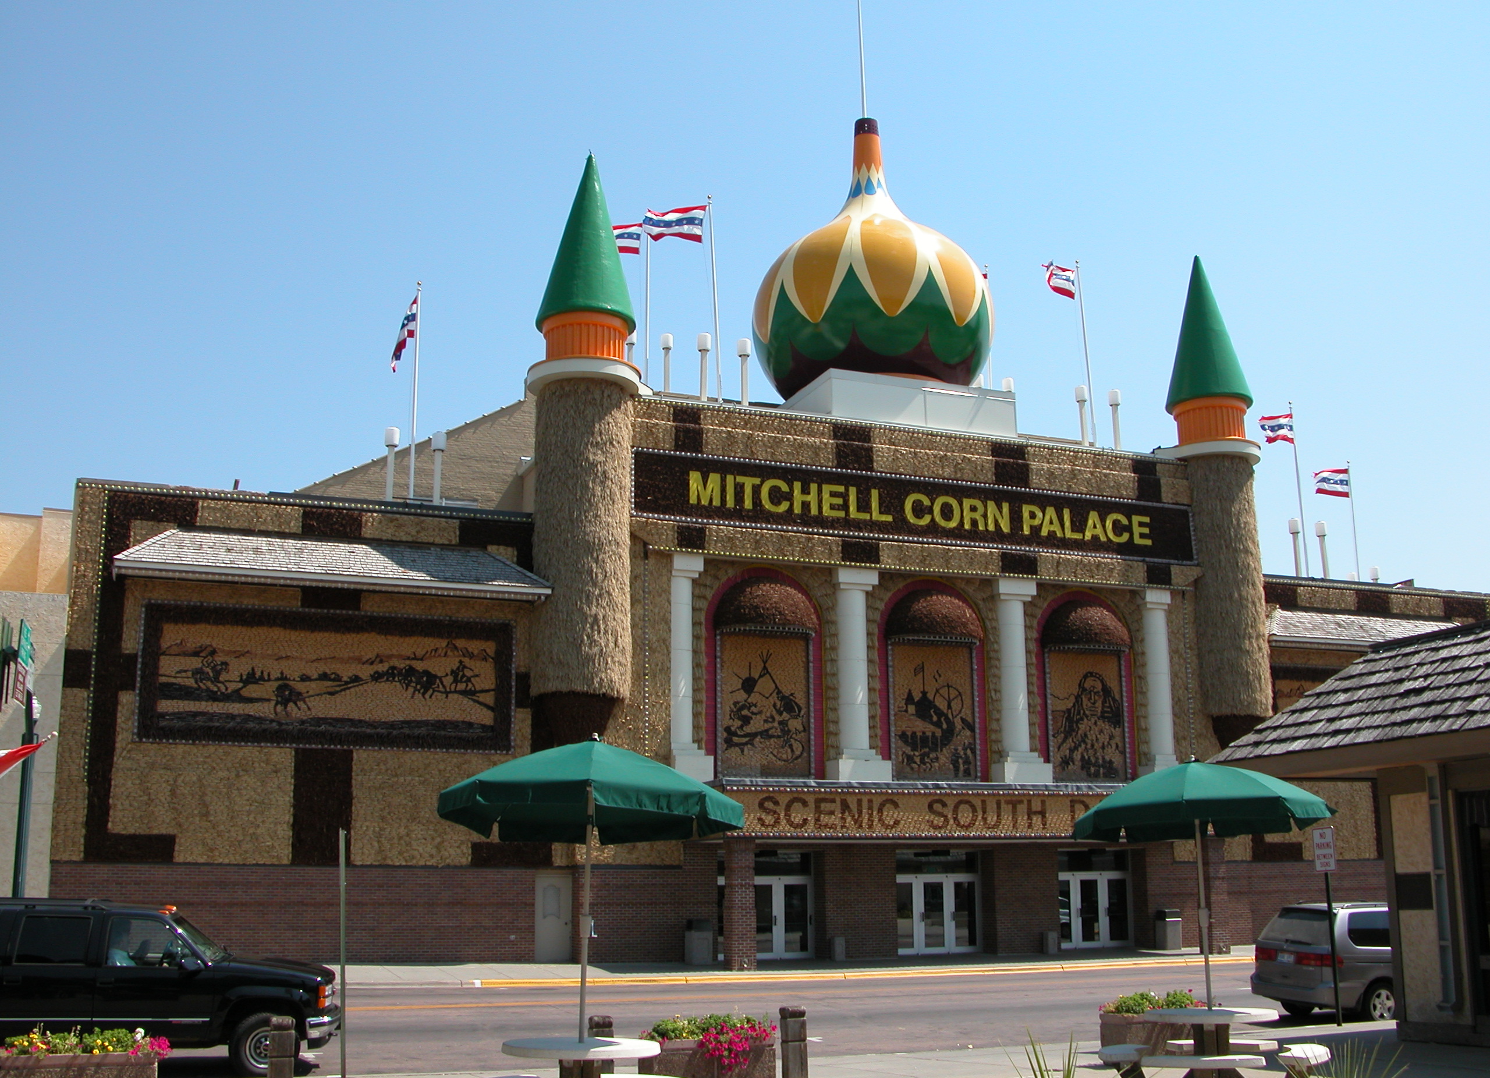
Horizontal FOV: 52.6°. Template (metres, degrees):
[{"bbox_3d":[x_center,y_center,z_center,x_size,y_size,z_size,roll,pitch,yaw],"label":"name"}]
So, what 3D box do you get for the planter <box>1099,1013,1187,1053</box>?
[{"bbox_3d":[4.272,5.126,15.619,1.150,0.500,1.100,5,-14,-21],"label":"planter"}]

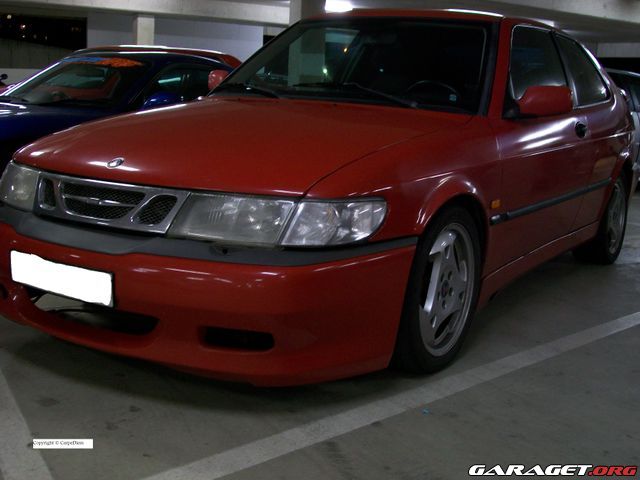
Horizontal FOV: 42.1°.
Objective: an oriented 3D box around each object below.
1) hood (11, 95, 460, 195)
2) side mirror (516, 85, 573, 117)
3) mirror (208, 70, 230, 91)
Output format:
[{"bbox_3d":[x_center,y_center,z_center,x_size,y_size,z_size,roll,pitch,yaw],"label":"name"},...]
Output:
[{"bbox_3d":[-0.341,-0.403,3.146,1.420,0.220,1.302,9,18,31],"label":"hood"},{"bbox_3d":[0.945,-0.585,3.502,0.210,0.129,0.123,9,12,31],"label":"side mirror"},{"bbox_3d":[-0.508,-0.840,4.410,0.210,0.129,0.123,9,12,31],"label":"mirror"}]

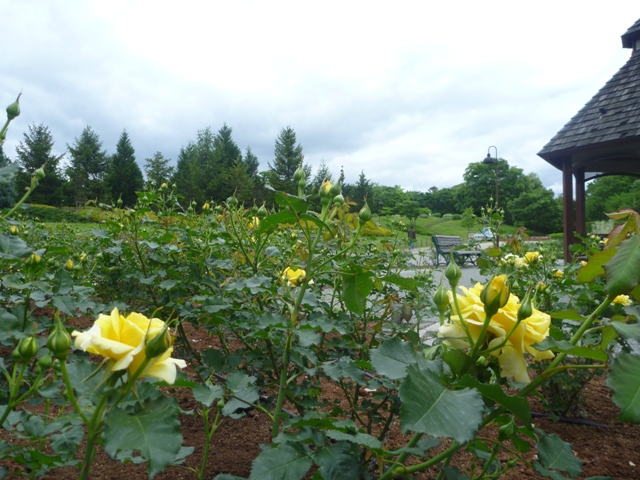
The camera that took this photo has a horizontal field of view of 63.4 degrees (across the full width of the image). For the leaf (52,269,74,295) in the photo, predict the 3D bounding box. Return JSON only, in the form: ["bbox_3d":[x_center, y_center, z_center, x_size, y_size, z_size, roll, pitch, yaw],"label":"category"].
[{"bbox_3d":[-0.555,0.090,1.120,0.046,0.055,0.025,0,-1,0],"label":"leaf"}]

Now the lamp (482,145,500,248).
[{"bbox_3d":[5.946,-1.391,18.000,0.600,3.790,0.430,-1,0,0],"label":"lamp"}]

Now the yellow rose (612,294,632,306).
[{"bbox_3d":[1.167,0.236,2.000,0.080,0.050,0.080,0,-1,0],"label":"yellow rose"}]

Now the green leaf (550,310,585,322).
[{"bbox_3d":[0.301,0.092,0.620,0.052,0.016,0.033,0,-1,0],"label":"green leaf"}]

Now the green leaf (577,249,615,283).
[{"bbox_3d":[0.214,0.019,0.400,0.031,0.028,0.030,-1,0,0],"label":"green leaf"}]

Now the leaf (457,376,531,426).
[{"bbox_3d":[0.138,0.128,0.410,0.060,0.041,0.040,-1,0,0],"label":"leaf"}]

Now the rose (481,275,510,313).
[{"bbox_3d":[0.163,0.050,0.480,0.028,0.040,0.028,0,-1,0],"label":"rose"}]

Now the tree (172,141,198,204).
[{"bbox_3d":[-14.441,-7.193,56.000,3.100,7.200,3.100,0,-1,0],"label":"tree"}]

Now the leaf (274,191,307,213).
[{"bbox_3d":[-0.036,-0.046,0.630,0.039,0.028,0.035,-1,0,0],"label":"leaf"}]

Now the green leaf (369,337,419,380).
[{"bbox_3d":[0.075,0.119,0.520,0.051,0.044,0.040,-1,0,0],"label":"green leaf"}]

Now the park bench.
[{"bbox_3d":[3.586,0.308,13.500,0.620,0.800,1.600,-1,-1,38],"label":"park bench"}]

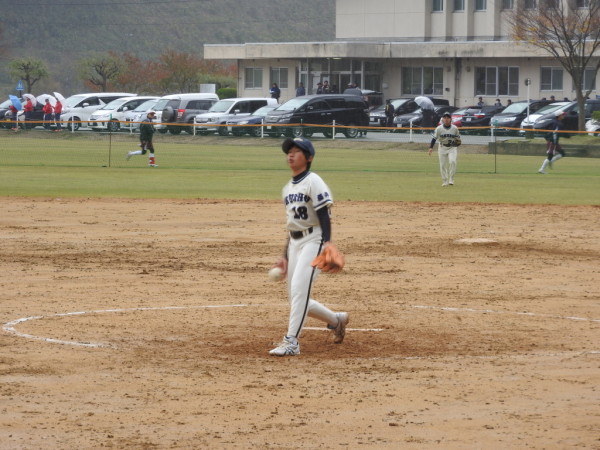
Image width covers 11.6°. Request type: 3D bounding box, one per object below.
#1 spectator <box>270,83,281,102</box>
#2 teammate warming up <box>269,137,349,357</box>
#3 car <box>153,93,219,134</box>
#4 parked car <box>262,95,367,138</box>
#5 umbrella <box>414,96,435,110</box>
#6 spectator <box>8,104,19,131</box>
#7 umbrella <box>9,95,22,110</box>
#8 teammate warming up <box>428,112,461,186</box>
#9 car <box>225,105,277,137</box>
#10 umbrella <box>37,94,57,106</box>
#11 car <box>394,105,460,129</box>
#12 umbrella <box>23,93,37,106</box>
[{"bbox_3d":[-1.386,-7.160,166.000,0.520,1.630,0.400,2,3,37],"label":"spectator"},{"bbox_3d":[0.058,0.151,20.200,0.640,1.500,0.920,2,3,37],"label":"teammate warming up"},{"bbox_3d":[-5.460,-5.411,143.000,1.760,1.850,4.500,1,3,30],"label":"car"},{"bbox_3d":[0.725,-4.782,129.500,4.850,1.900,1.830,-1,3,-37],"label":"parked car"},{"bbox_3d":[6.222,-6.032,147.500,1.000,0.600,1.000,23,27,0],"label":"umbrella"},{"bbox_3d":[-14.089,-5.438,145.000,0.420,1.600,0.500,-2,3,-37],"label":"spectator"},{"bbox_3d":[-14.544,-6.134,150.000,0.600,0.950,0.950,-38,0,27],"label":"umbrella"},{"bbox_3d":[2.928,-1.518,59.500,0.650,1.520,0.460,0,2,3],"label":"teammate warming up"},{"bbox_3d":[-1.341,-4.729,134.000,1.740,1.470,4.500,2,3,38],"label":"car"},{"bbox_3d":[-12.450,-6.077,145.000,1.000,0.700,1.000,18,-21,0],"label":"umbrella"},{"bbox_3d":[6.872,-5.360,150.000,4.500,1.460,1.750,-1,3,-37],"label":"car"},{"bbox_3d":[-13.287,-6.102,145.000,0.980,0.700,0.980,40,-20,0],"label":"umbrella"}]

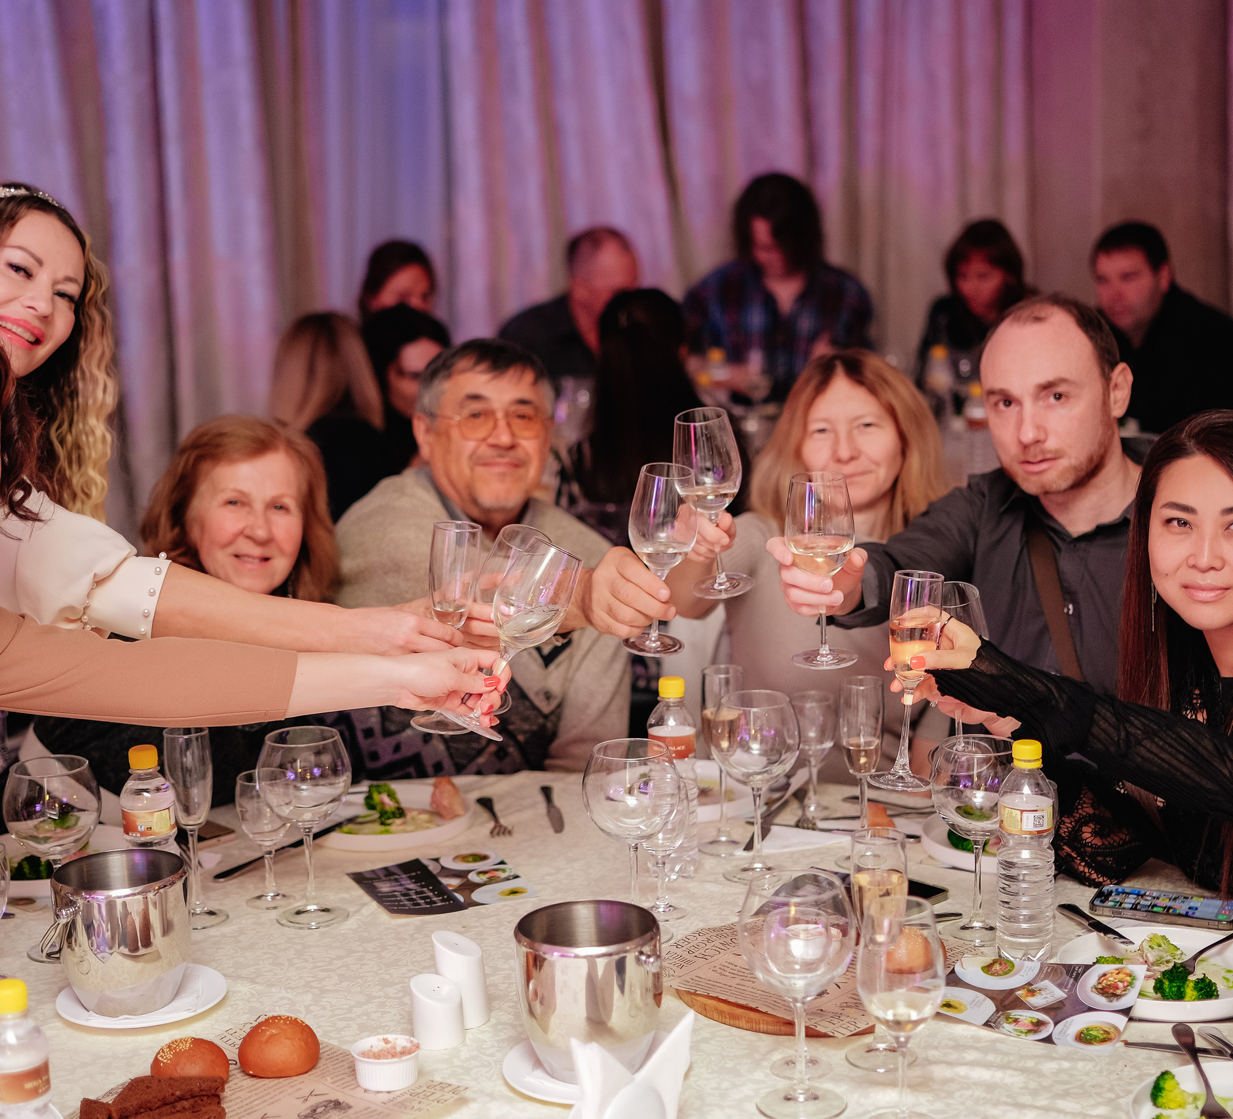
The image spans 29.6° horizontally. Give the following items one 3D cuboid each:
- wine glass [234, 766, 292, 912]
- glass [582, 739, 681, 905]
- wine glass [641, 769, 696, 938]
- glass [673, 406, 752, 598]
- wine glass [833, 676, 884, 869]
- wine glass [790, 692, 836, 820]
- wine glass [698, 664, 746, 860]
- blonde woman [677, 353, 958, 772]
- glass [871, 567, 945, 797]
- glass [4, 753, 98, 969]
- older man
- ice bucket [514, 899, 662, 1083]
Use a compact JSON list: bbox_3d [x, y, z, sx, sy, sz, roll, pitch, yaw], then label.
[{"bbox_3d":[-0.408,0.327,2.722,0.065,0.152,0.065,-2,12,0],"label":"wine glass"},{"bbox_3d":[0.019,0.307,2.523,0.105,0.210,0.105,-2,12,0],"label":"glass"},{"bbox_3d":[0.055,0.329,2.646,0.065,0.152,0.065,-2,12,0],"label":"wine glass"},{"bbox_3d":[0.109,-0.065,2.649,0.079,0.210,0.079,-8,23,1],"label":"glass"},{"bbox_3d":[0.295,0.254,2.792,0.064,0.225,0.064,-2,12,0],"label":"wine glass"},{"bbox_3d":[0.247,0.246,2.935,0.064,0.148,0.064,-2,12,0],"label":"wine glass"},{"bbox_3d":[0.132,0.246,2.854,0.064,0.225,0.064,-2,12,0],"label":"wine glass"},{"bbox_3d":[0.262,0.400,3.089,0.500,1.313,0.700,1,12,12],"label":"blonde woman"},{"bbox_3d":[0.303,0.122,2.404,0.067,0.220,0.067,4,12,-1],"label":"glass"},{"bbox_3d":[-0.609,0.325,2.533,0.105,0.210,0.105,-2,12,0],"label":"glass"},{"bbox_3d":[-0.154,0.389,3.151,0.540,1.334,0.720,-2,12,-3],"label":"older man"},{"bbox_3d":[-0.025,0.415,2.221,0.151,0.139,0.140,-2,12,0],"label":"ice bucket"}]

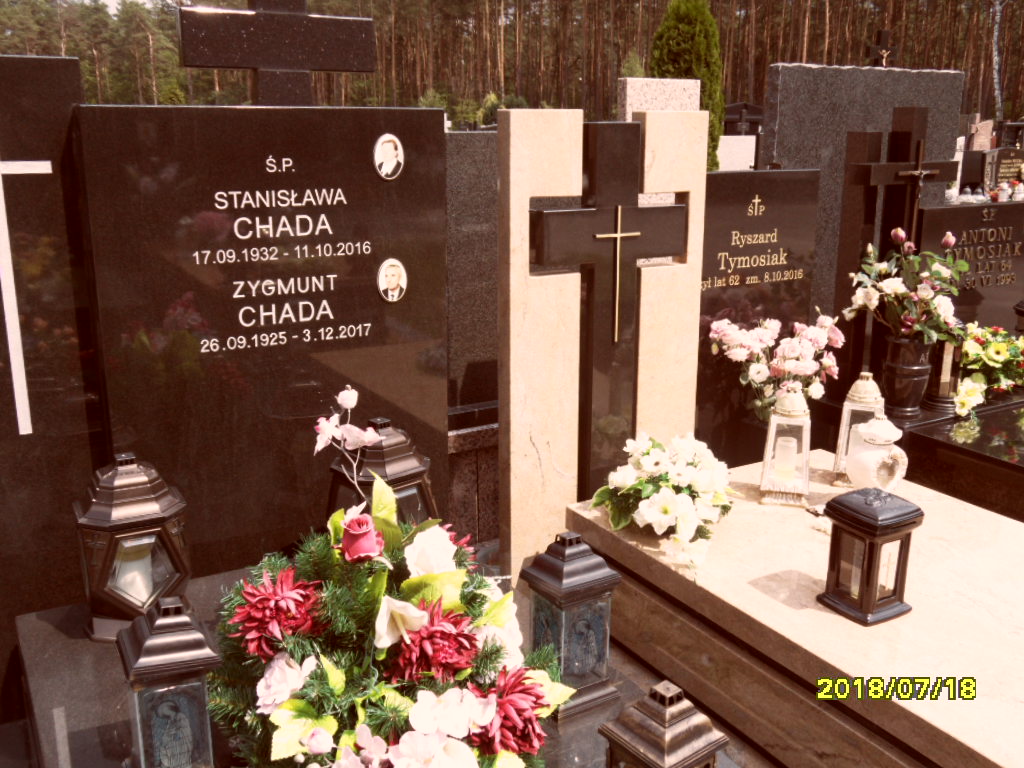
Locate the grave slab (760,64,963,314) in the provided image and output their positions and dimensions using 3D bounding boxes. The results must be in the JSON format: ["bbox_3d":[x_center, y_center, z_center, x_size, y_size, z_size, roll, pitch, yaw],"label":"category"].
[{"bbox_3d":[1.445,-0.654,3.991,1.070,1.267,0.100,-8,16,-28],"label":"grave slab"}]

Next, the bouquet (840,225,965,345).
[{"bbox_3d":[1.459,-0.364,3.496,0.435,0.408,0.392,-9,18,-30],"label":"bouquet"}]

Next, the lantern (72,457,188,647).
[{"bbox_3d":[-0.836,0.333,2.094,0.226,0.378,0.228,-8,17,-27],"label":"lantern"}]

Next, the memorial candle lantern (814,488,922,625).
[{"bbox_3d":[0.811,0.370,2.145,0.154,0.284,0.152,-9,18,-30],"label":"memorial candle lantern"}]

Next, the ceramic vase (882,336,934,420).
[{"bbox_3d":[1.411,-0.016,3.369,0.160,0.245,0.160,-8,16,-28],"label":"ceramic vase"}]

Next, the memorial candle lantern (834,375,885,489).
[{"bbox_3d":[1.039,0.123,2.815,0.130,0.350,0.130,6,16,25],"label":"memorial candle lantern"}]

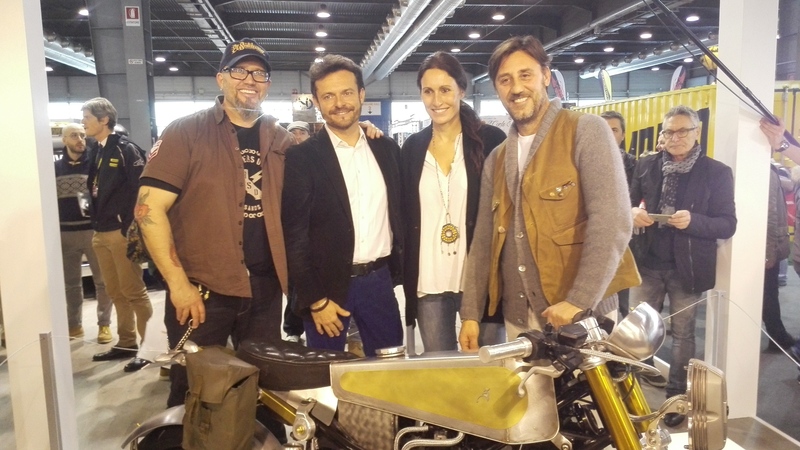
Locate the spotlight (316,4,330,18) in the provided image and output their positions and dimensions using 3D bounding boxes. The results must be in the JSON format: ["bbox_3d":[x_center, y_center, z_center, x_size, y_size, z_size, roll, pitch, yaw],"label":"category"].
[{"bbox_3d":[-3.114,-8.691,24.179,0.530,0.520,0.530,-1,6,0],"label":"spotlight"}]

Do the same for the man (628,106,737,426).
[{"bbox_3d":[1.547,0.180,3.264,0.570,1.647,0.450,4,8,40],"label":"man"}]

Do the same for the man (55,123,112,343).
[{"bbox_3d":[-2.602,0.053,4.859,0.550,1.744,0.380,-5,7,-28],"label":"man"}]

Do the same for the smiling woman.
[{"bbox_3d":[0.192,0.294,2.066,0.500,1.750,0.330,1,7,17],"label":"smiling woman"}]

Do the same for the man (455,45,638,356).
[{"bbox_3d":[0.461,0.297,1.926,0.580,1.762,0.400,3,8,36],"label":"man"}]

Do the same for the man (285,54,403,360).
[{"bbox_3d":[-0.199,0.286,2.164,0.540,1.763,0.350,-4,7,-25],"label":"man"}]

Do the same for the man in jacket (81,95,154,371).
[{"bbox_3d":[-1.961,0.051,4.186,0.450,1.866,0.520,-7,8,-40],"label":"man in jacket"}]

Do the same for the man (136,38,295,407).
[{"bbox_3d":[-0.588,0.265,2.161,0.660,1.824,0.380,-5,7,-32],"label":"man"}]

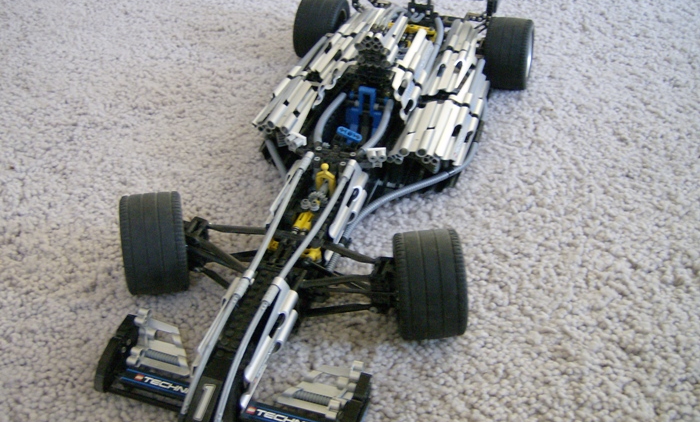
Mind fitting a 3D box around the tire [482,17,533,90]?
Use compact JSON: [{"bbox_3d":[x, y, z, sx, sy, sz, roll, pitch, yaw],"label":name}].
[{"bbox_3d":[0.188,-0.184,0.859,0.050,0.082,0.082,11,40,14],"label":"tire"}]

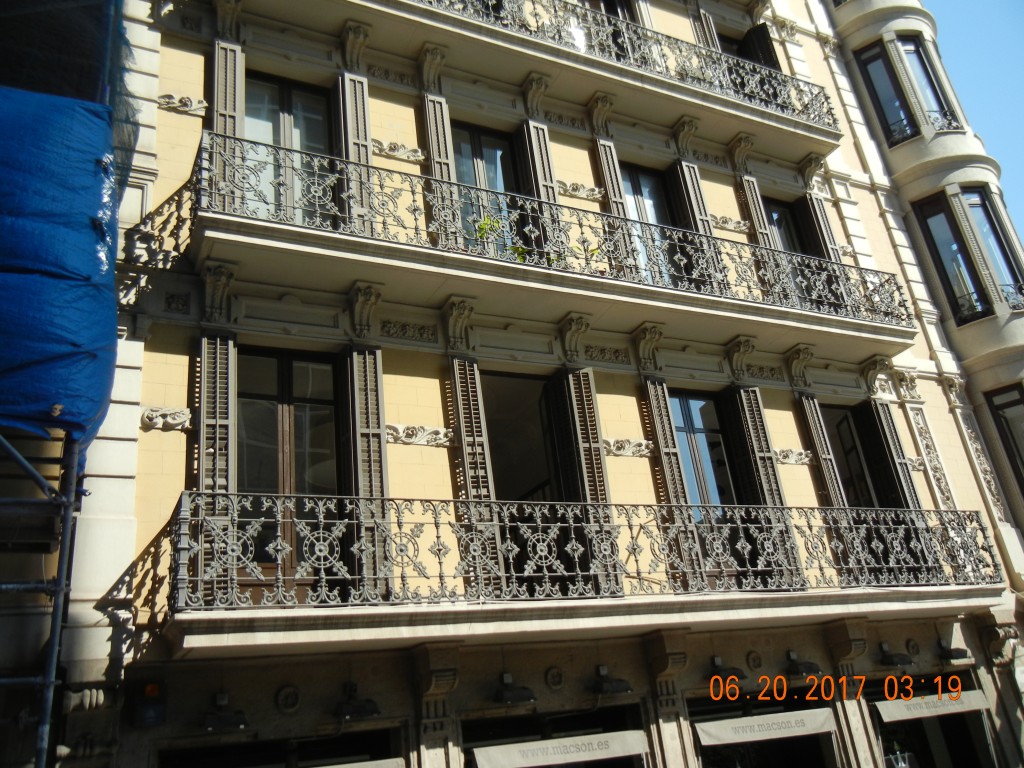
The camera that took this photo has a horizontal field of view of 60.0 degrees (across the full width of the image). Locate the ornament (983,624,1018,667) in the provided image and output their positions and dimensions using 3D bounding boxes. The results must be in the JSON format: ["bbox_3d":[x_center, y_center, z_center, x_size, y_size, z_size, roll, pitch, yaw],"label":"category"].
[{"bbox_3d":[7.030,3.725,12.651,0.440,0.460,0.360,5,-28,-28],"label":"ornament"}]

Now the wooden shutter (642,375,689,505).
[{"bbox_3d":[2.067,1.269,11.087,0.310,2.940,0.100,5,-27,-27],"label":"wooden shutter"}]

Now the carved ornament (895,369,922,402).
[{"bbox_3d":[6.342,0.024,14.148,0.420,0.490,0.190,5,-27,-27],"label":"carved ornament"}]

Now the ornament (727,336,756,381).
[{"bbox_3d":[3.350,-0.330,12.664,0.308,0.593,0.300,6,-27,-27],"label":"ornament"}]

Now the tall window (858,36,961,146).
[{"bbox_3d":[7.807,-5.788,17.495,1.390,2.600,0.360,-11,-24,7],"label":"tall window"}]

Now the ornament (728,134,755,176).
[{"bbox_3d":[3.915,-3.837,14.834,0.331,0.593,0.300,6,-27,-27],"label":"ornament"}]

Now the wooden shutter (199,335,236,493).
[{"bbox_3d":[-2.844,0.793,8.562,0.315,2.940,0.100,5,-27,-27],"label":"wooden shutter"}]

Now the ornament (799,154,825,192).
[{"bbox_3d":[5.221,-3.661,15.323,0.310,0.490,0.350,5,-27,-27],"label":"ornament"}]

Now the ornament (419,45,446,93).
[{"bbox_3d":[-1.053,-4.280,12.113,0.320,0.500,0.360,5,-27,-27],"label":"ornament"}]

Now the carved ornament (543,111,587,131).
[{"bbox_3d":[0.816,-4.041,13.557,0.720,0.260,0.060,5,-28,-28],"label":"carved ornament"}]

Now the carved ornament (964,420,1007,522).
[{"bbox_3d":[7.661,1.361,14.392,0.300,1.790,0.080,5,-28,-28],"label":"carved ornament"}]

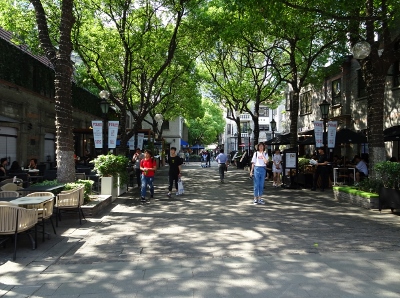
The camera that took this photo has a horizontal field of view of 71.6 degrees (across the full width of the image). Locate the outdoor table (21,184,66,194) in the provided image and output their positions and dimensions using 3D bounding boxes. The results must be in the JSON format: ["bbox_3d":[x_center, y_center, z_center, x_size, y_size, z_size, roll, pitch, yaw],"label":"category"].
[{"bbox_3d":[-3.420,1.210,6.000,0.700,0.730,0.820,0,-1,-11],"label":"outdoor table"}]

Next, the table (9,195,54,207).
[{"bbox_3d":[-2.780,1.190,4.450,0.660,0.730,0.750,0,-1,-11],"label":"table"}]

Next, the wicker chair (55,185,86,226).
[{"bbox_3d":[-2.750,1.192,5.950,0.570,0.790,0.580,0,-1,-17],"label":"wicker chair"}]

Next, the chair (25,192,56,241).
[{"bbox_3d":[-2.870,1.178,4.900,0.570,0.780,0.570,0,-1,-3],"label":"chair"}]

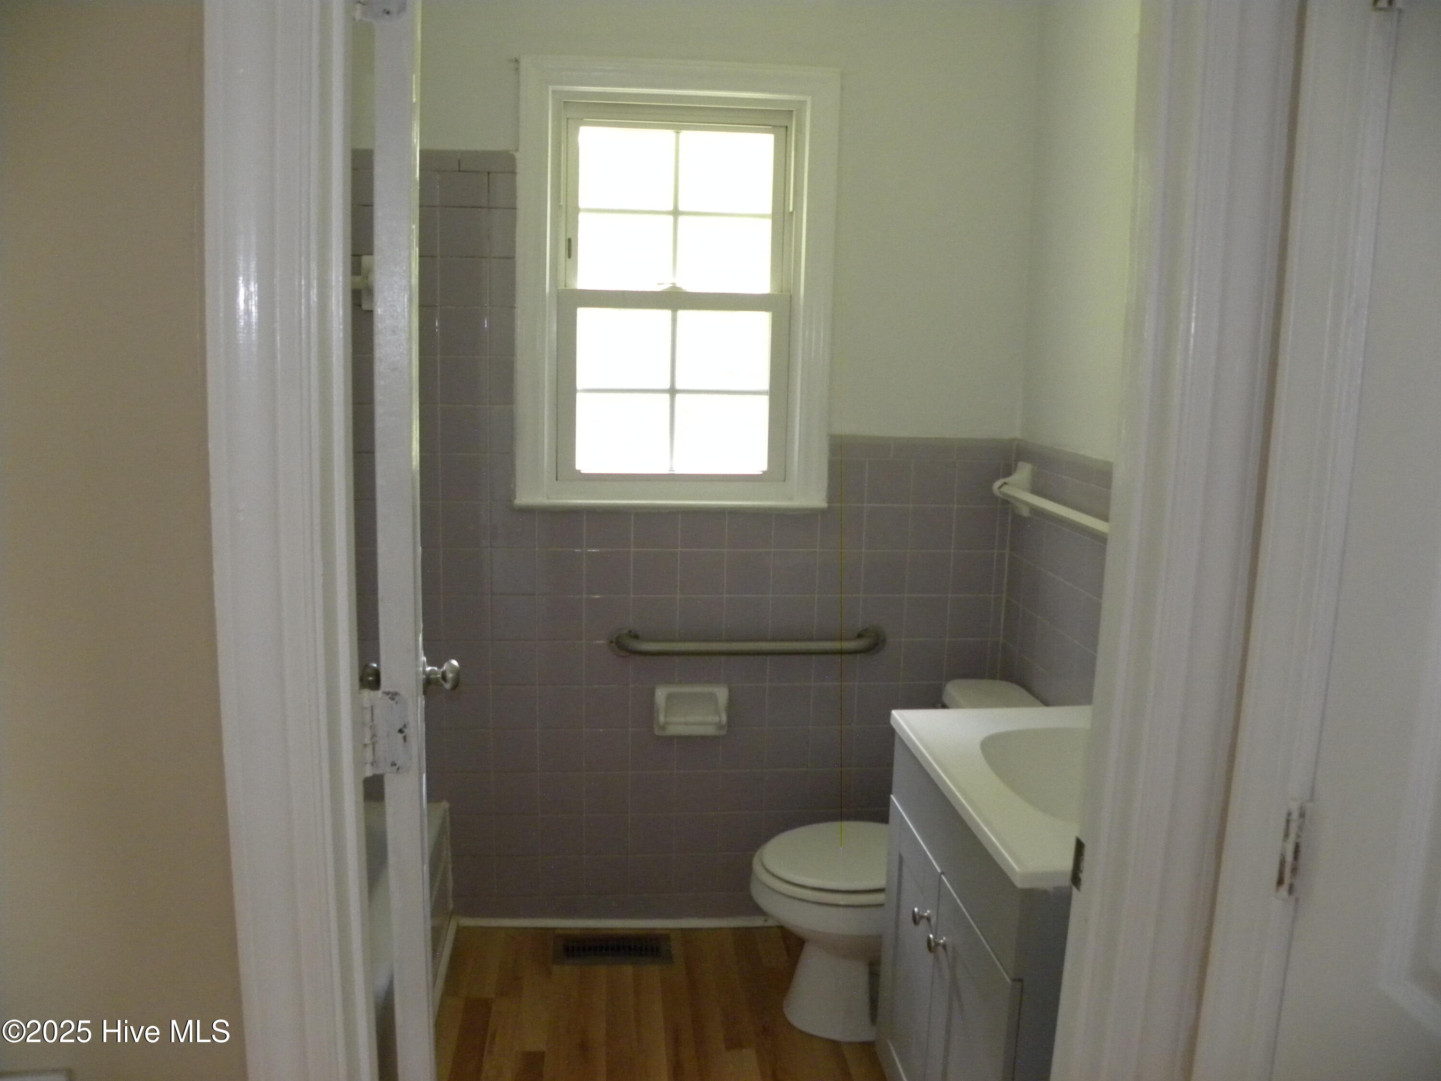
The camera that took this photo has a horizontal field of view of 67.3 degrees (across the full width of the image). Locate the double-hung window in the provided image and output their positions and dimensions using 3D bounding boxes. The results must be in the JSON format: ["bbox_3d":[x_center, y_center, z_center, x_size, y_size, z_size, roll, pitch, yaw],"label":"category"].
[{"bbox_3d":[-0.099,-0.556,2.452,0.711,0.966,0.110,0,10,-5],"label":"double-hung window"}]

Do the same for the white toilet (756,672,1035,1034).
[{"bbox_3d":[0.382,0.691,2.312,0.648,0.685,0.450,0,10,-5],"label":"white toilet"}]

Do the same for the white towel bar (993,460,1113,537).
[{"bbox_3d":[0.696,-0.060,2.181,0.080,0.116,0.685,0,10,-5],"label":"white towel bar"}]

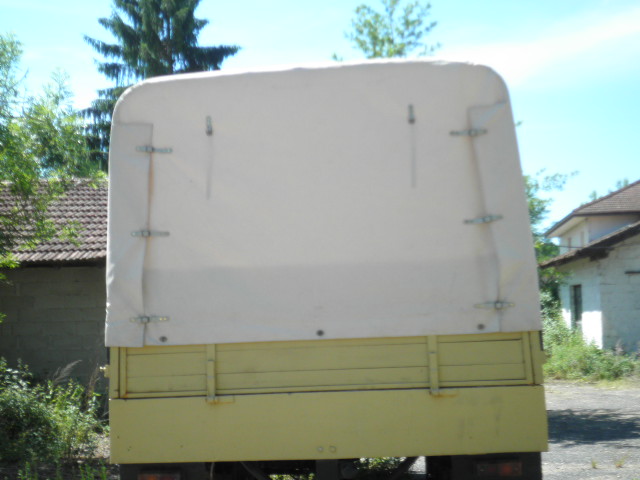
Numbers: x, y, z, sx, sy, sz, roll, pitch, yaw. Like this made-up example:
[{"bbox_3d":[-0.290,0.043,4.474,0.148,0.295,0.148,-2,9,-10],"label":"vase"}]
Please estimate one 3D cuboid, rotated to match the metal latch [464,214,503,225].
[{"bbox_3d":[0.890,-0.110,4.716,0.211,0.034,0.030,-7,-7,3],"label":"metal latch"}]

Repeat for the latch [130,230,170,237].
[{"bbox_3d":[-0.944,-0.033,4.836,0.215,0.034,0.030,-1,-7,4],"label":"latch"}]

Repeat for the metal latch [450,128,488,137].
[{"bbox_3d":[0.820,-0.591,4.780,0.207,0.034,0.030,-2,-7,4],"label":"metal latch"}]

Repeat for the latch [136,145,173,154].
[{"bbox_3d":[-0.932,-0.508,4.894,0.207,0.034,0.030,4,-7,4],"label":"latch"}]

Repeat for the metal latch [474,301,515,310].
[{"bbox_3d":[0.936,0.352,4.657,0.215,0.034,0.030,-2,-7,4],"label":"metal latch"}]

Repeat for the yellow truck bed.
[{"bbox_3d":[0.127,1.036,6.175,2.350,0.649,3.000,-3,-7,4],"label":"yellow truck bed"}]

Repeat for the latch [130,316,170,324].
[{"bbox_3d":[-0.935,0.438,4.778,0.218,0.034,0.030,-2,-7,4],"label":"latch"}]

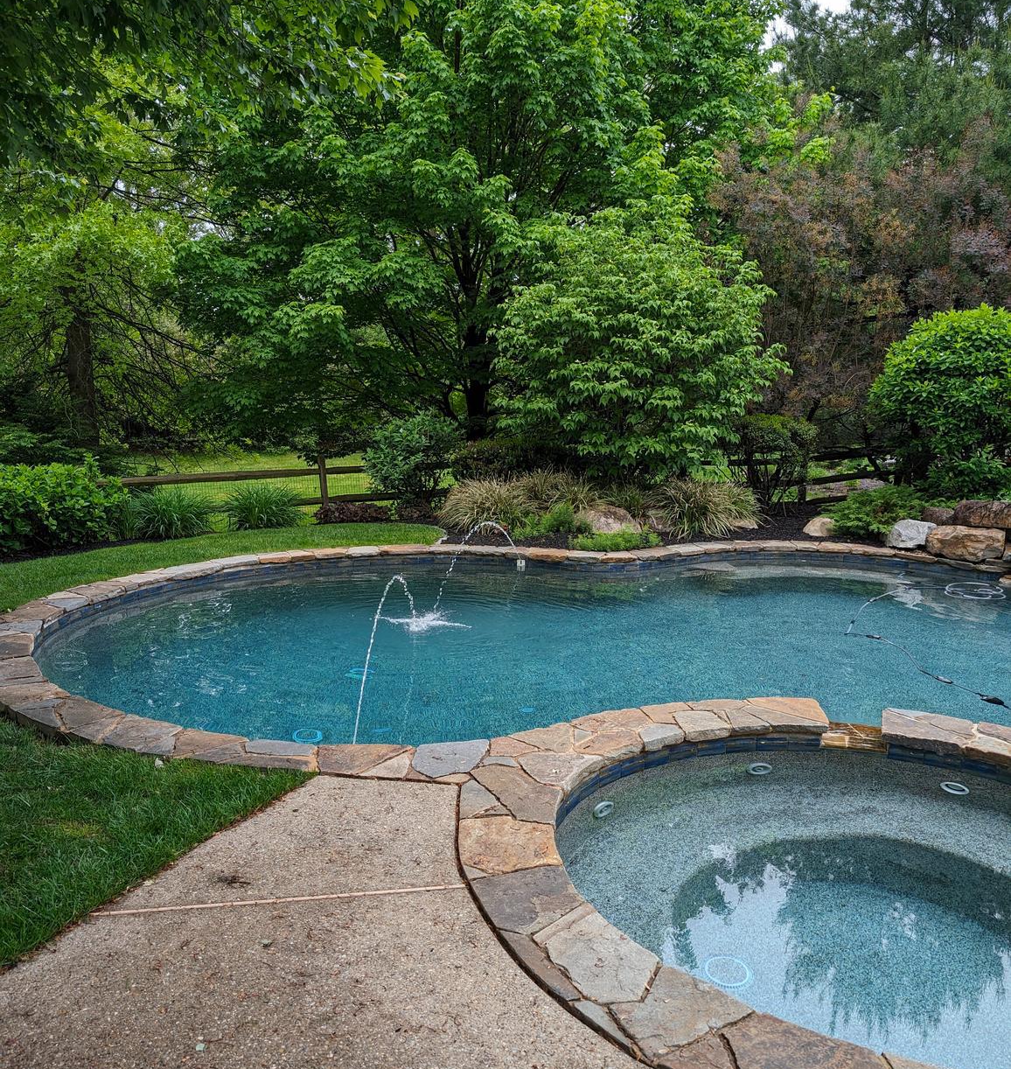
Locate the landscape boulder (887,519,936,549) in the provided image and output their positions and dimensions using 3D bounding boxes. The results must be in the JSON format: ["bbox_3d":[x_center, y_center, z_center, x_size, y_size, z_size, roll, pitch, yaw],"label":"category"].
[{"bbox_3d":[4.993,-0.008,11.476,0.620,0.360,0.480,3,7,23],"label":"landscape boulder"}]

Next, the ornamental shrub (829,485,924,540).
[{"bbox_3d":[5.069,-0.296,12.651,1.380,0.660,1.150,3,7,22],"label":"ornamental shrub"}]

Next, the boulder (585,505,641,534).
[{"bbox_3d":[1.406,-0.147,12.366,0.780,0.430,0.600,1,7,6],"label":"boulder"}]

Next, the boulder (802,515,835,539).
[{"bbox_3d":[4.231,-0.120,12.571,0.500,0.290,0.420,2,7,19],"label":"boulder"}]

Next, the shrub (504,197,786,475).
[{"bbox_3d":[1.960,-2.466,13.606,4.150,4.750,3.900,1,7,8],"label":"shrub"}]

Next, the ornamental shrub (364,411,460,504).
[{"bbox_3d":[-1.431,-0.959,14.285,1.500,1.600,1.400,-1,7,-6],"label":"ornamental shrub"}]

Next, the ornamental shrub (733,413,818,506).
[{"bbox_3d":[4.784,-1.262,16.666,1.600,1.650,1.500,2,7,16],"label":"ornamental shrub"}]

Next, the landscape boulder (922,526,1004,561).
[{"bbox_3d":[5.165,0.058,10.477,0.900,0.400,0.620,3,7,26],"label":"landscape boulder"}]

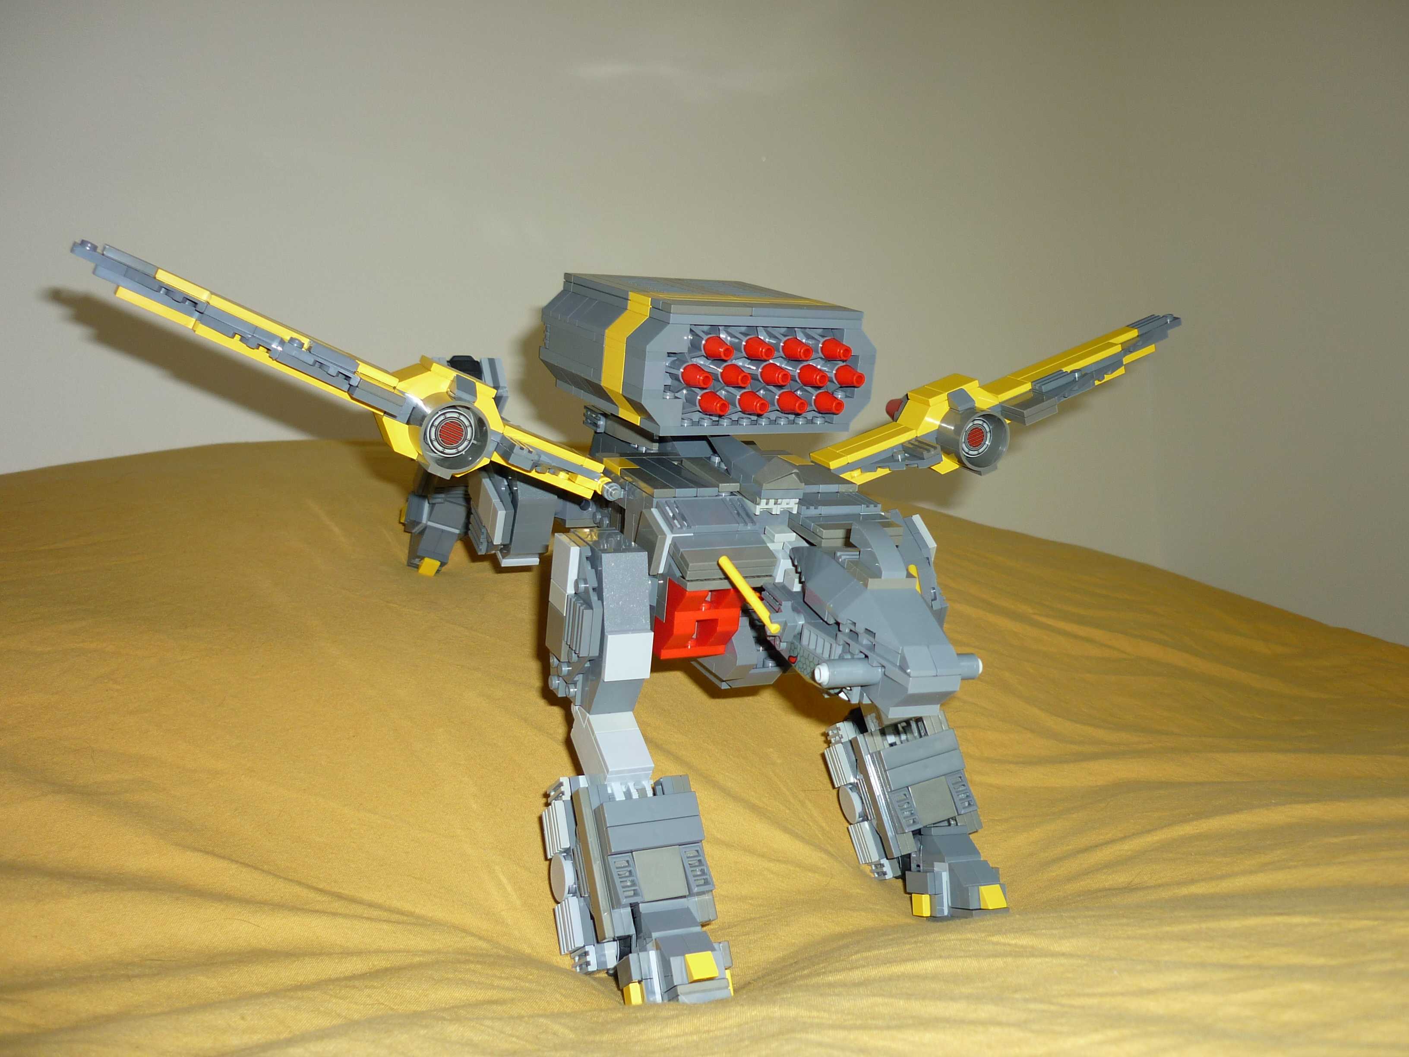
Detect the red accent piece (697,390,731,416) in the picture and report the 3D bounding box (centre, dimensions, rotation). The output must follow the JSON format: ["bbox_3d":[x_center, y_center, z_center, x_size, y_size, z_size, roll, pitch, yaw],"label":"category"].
[{"bbox_3d":[0.004,-0.042,0.460,0.008,0.008,0.011,-3,18,-30],"label":"red accent piece"}]

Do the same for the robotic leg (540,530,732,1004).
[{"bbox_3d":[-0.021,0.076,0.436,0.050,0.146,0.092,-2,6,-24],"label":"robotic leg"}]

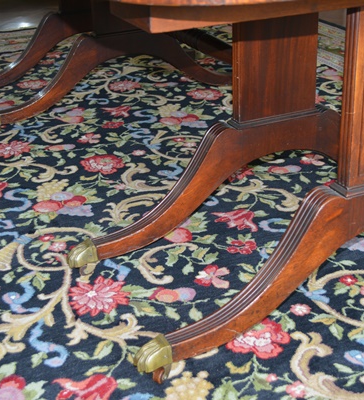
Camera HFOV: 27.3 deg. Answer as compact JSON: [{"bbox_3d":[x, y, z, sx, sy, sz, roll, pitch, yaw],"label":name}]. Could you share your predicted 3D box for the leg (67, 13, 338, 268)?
[{"bbox_3d":[0.214,-0.220,1.724,1.038,0.634,0.055,-13,28,-21],"label":"leg"}]

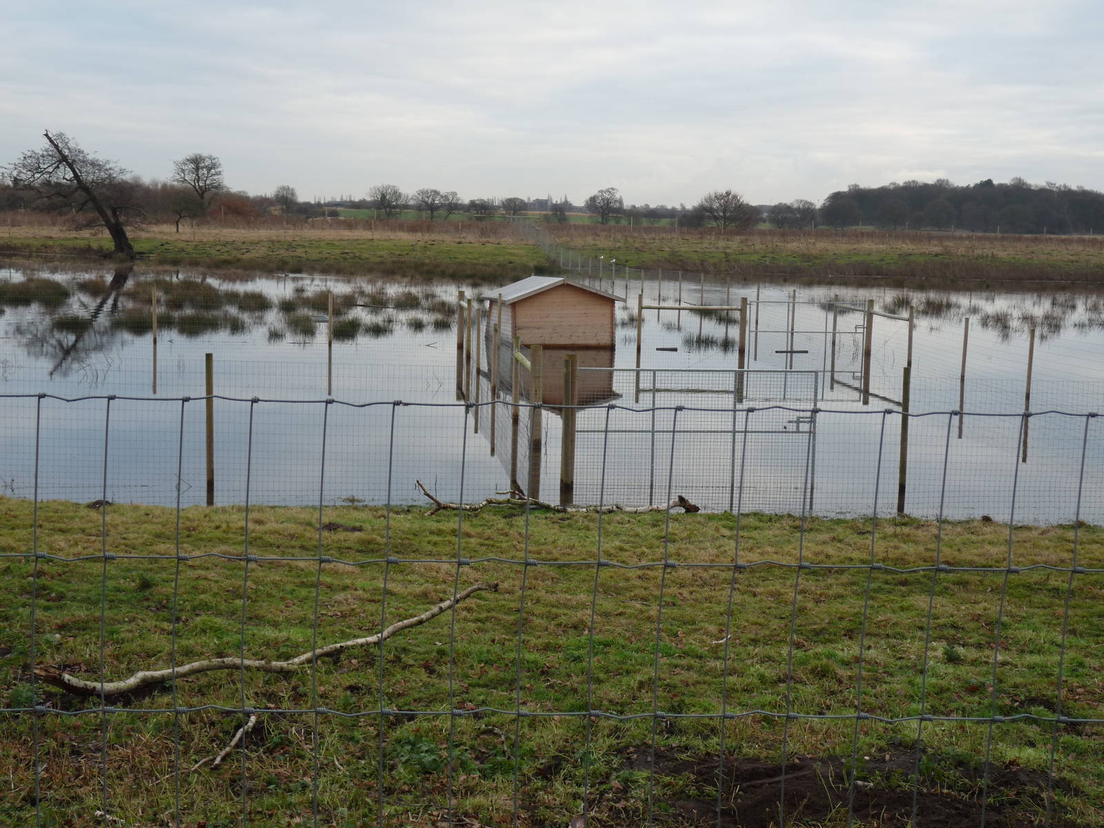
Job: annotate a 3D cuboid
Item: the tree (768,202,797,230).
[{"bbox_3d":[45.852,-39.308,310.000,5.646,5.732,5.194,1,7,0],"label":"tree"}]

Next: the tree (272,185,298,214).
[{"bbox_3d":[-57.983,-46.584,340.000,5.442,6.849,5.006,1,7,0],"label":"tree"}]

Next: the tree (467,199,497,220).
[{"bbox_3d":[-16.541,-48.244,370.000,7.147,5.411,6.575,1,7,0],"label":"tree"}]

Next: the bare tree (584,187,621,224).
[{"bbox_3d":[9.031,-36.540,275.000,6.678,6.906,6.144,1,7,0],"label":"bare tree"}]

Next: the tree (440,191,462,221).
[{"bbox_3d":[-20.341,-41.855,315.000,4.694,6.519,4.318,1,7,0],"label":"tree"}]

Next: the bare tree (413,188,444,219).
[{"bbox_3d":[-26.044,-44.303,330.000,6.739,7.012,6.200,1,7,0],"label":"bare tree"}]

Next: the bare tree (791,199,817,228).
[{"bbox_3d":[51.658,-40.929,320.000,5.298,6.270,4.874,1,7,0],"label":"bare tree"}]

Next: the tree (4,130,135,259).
[{"bbox_3d":[-20.326,-9.252,66.000,5.573,5.427,5.127,1,7,0],"label":"tree"}]

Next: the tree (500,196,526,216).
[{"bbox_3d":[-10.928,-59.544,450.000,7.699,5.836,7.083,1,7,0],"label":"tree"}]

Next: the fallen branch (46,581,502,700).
[{"bbox_3d":[-0.931,0.865,6.226,2.166,0.180,0.485,-5,9,-39],"label":"fallen branch"}]

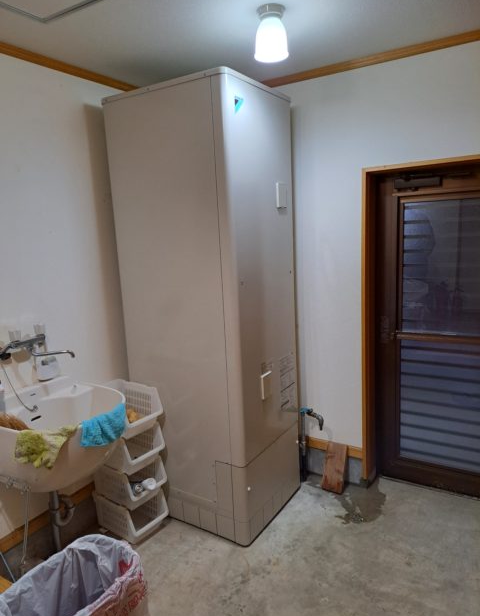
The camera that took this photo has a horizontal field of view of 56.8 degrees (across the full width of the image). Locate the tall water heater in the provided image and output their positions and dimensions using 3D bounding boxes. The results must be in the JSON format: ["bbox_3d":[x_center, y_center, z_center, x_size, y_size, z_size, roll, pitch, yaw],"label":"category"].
[{"bbox_3d":[-0.147,0.024,2.413,0.728,2.175,0.630,4,12,32],"label":"tall water heater"}]

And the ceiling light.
[{"bbox_3d":[0.121,-1.038,1.672,0.130,0.160,0.130,-3,10,0],"label":"ceiling light"}]

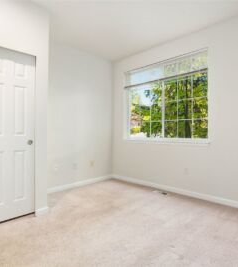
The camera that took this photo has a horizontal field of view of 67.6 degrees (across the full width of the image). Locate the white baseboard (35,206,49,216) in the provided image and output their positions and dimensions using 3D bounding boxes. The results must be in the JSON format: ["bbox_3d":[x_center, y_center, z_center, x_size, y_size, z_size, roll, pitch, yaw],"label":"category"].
[{"bbox_3d":[-1.006,1.018,2.318,0.165,0.082,0.018,0,0,-45],"label":"white baseboard"}]

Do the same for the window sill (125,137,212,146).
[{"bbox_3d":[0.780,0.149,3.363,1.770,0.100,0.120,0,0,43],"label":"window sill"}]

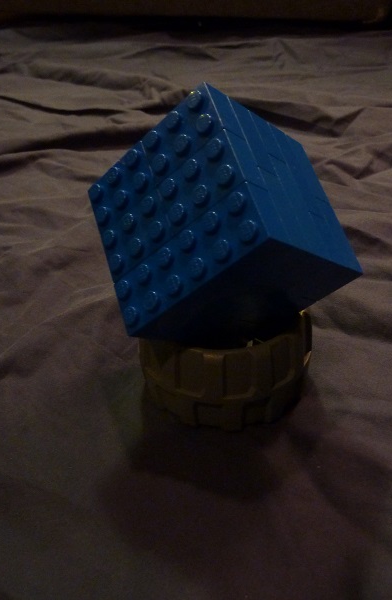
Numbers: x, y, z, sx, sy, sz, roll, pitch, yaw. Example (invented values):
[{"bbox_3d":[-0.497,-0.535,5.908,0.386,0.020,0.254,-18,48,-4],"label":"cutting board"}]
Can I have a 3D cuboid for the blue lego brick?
[{"bbox_3d":[0.007,-0.020,0.167,0.050,0.048,0.048,11,53,-49],"label":"blue lego brick"}]

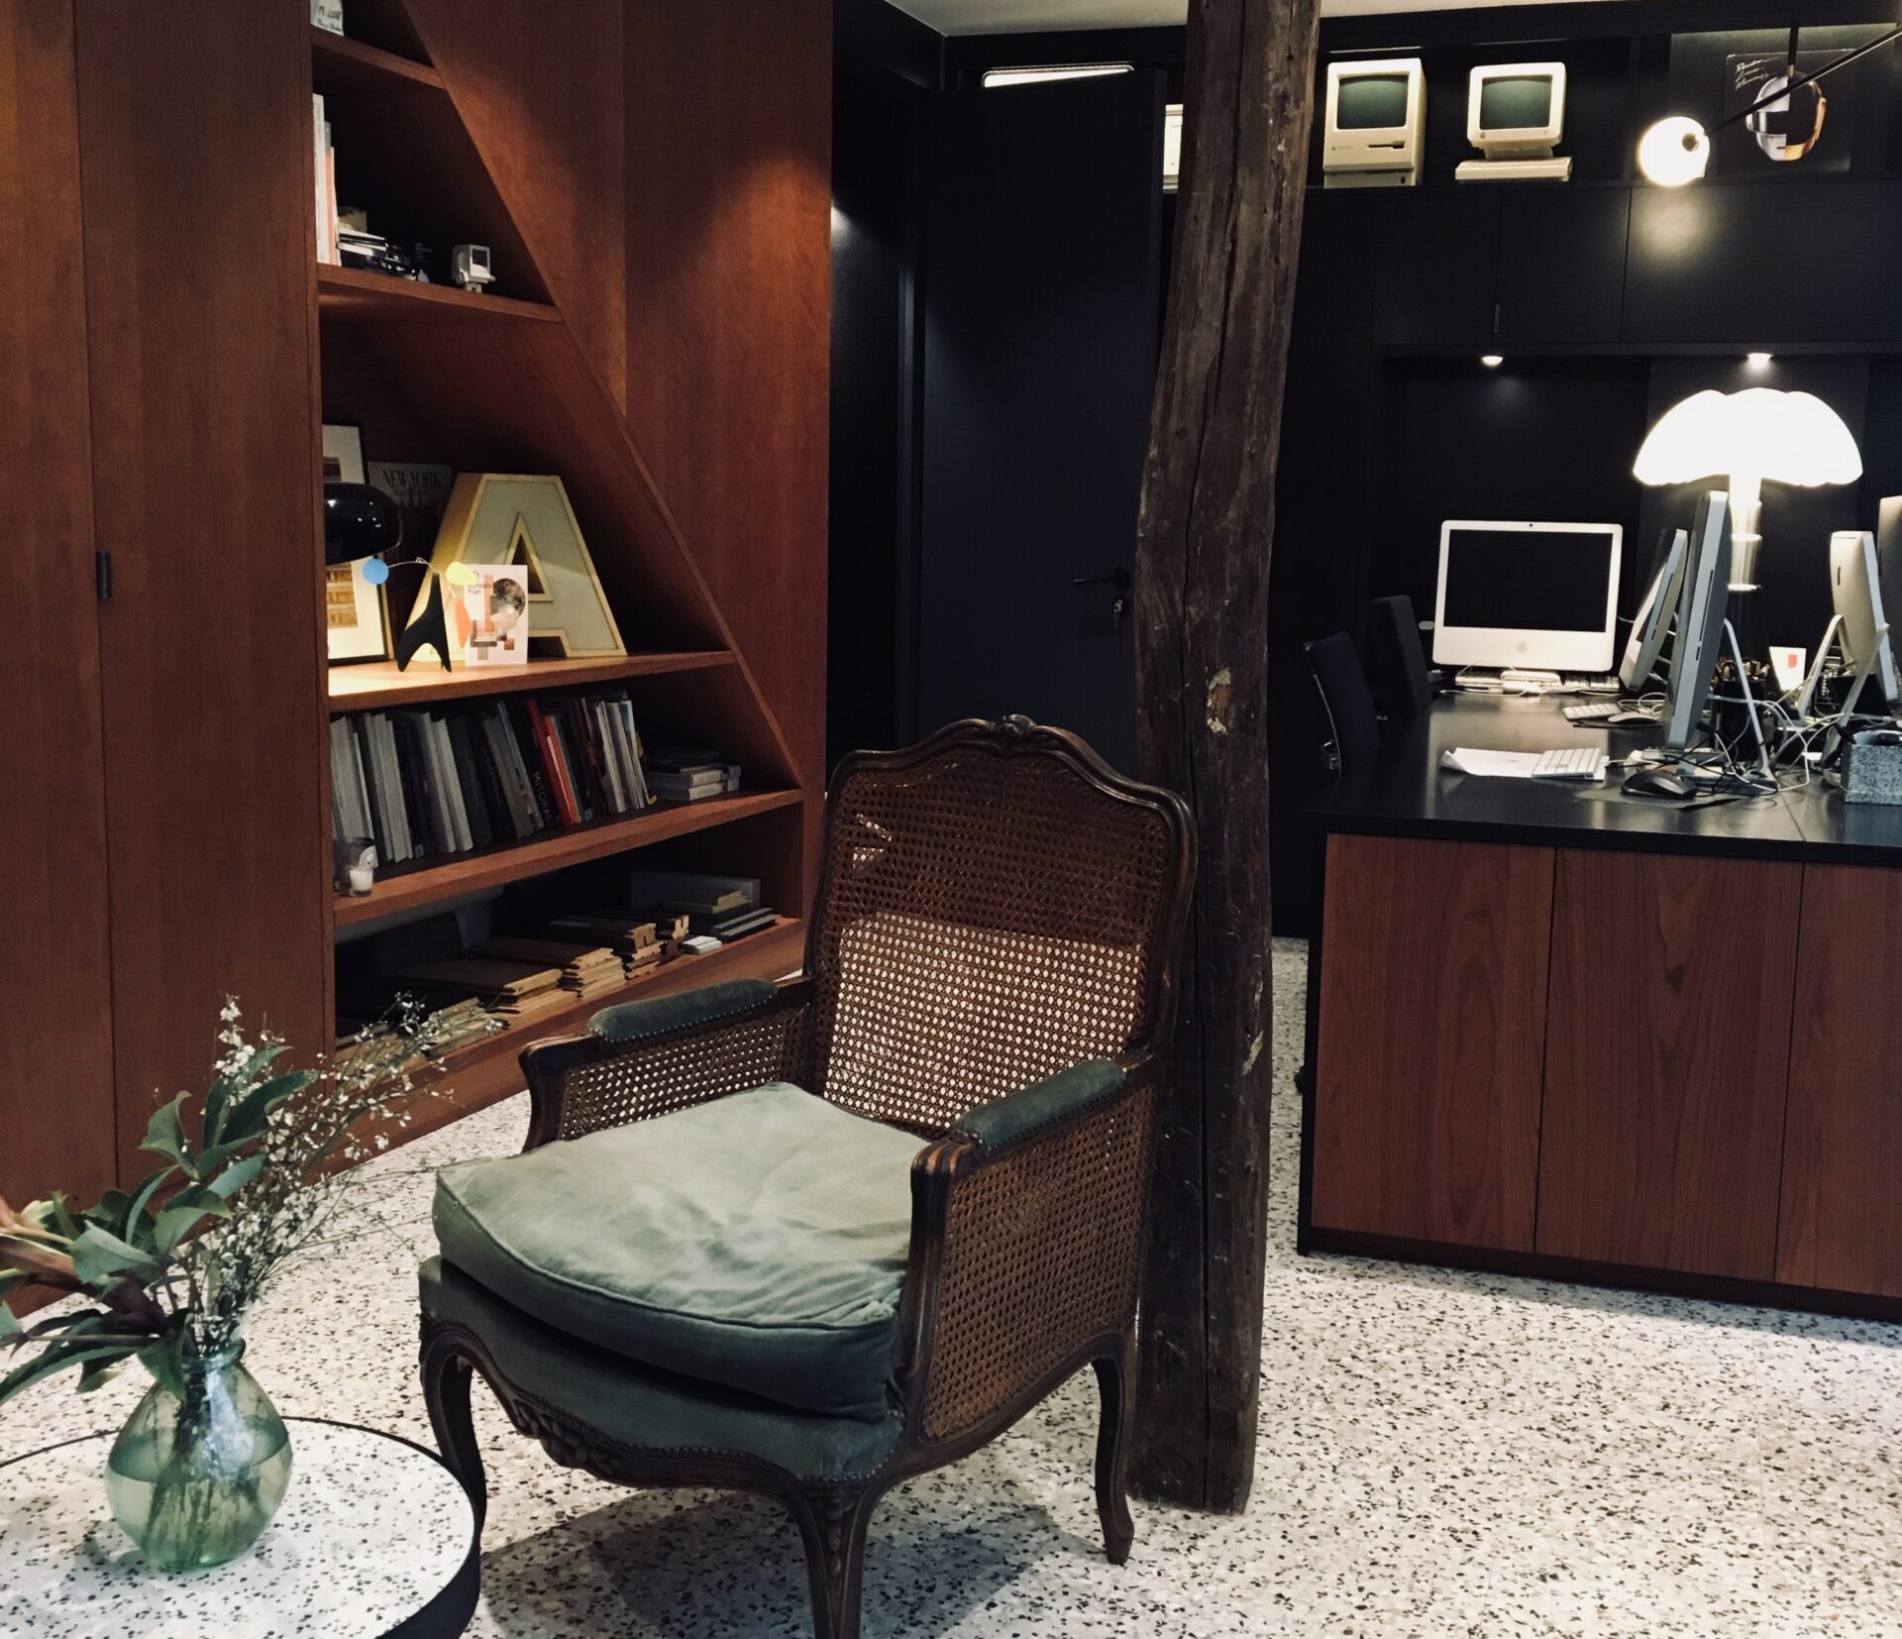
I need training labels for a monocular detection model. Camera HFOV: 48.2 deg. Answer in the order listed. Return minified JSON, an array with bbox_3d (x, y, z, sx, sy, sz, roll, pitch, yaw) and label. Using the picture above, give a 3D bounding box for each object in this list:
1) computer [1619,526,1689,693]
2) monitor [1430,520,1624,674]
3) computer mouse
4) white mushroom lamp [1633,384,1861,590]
[{"bbox_3d":[1.741,-0.465,5.120,0.195,0.457,0.515,3,8,13],"label":"computer"},{"bbox_3d":[1.630,-0.595,6.021,0.493,0.468,0.190,3,8,16],"label":"monitor"},{"bbox_3d":[1.220,-0.062,3.657,0.122,0.045,0.072,3,8,16],"label":"computer mouse"},{"bbox_3d":[2.058,-0.711,5.571,0.550,0.833,0.550,3,8,16],"label":"white mushroom lamp"}]

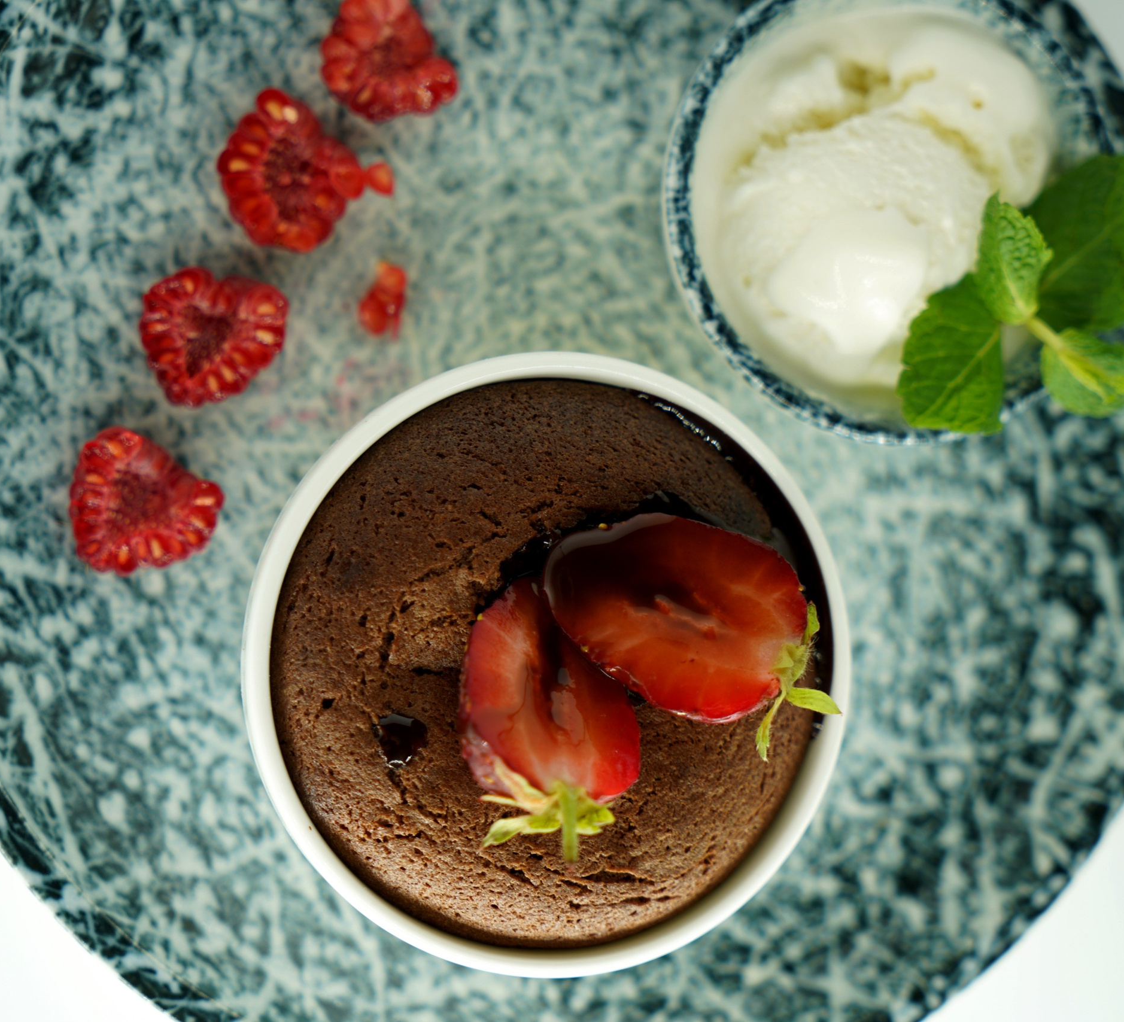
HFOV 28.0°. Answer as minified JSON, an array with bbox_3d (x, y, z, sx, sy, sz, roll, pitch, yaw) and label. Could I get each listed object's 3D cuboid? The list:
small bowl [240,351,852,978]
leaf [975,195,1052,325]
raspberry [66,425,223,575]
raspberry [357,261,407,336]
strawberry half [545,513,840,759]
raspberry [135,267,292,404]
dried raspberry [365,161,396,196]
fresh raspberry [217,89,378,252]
[{"bbox_3d":[-0.006,0.022,0.343,0.089,0.044,0.089,0,88,-14],"label":"small bowl"},{"bbox_3d":[0.065,-0.036,0.326,0.011,0.011,0.020,-12,91,-14],"label":"leaf"},{"bbox_3d":[-0.064,-0.002,0.346,0.024,0.013,0.022,0,88,-14],"label":"raspberry"},{"bbox_3d":[-0.028,-0.034,0.358,0.007,0.006,0.012,24,83,-12],"label":"raspberry"},{"bbox_3d":[0.018,0.017,0.320,0.043,0.016,0.025,22,83,-12],"label":"strawberry half"},{"bbox_3d":[-0.054,-0.027,0.349,0.024,0.013,0.021,0,88,-14],"label":"raspberry"},{"bbox_3d":[-0.029,-0.053,0.359,0.005,0.004,0.005,0,88,-14],"label":"dried raspberry"},{"bbox_3d":[-0.042,-0.053,0.353,0.025,0.013,0.025,0,88,-14],"label":"fresh raspberry"}]

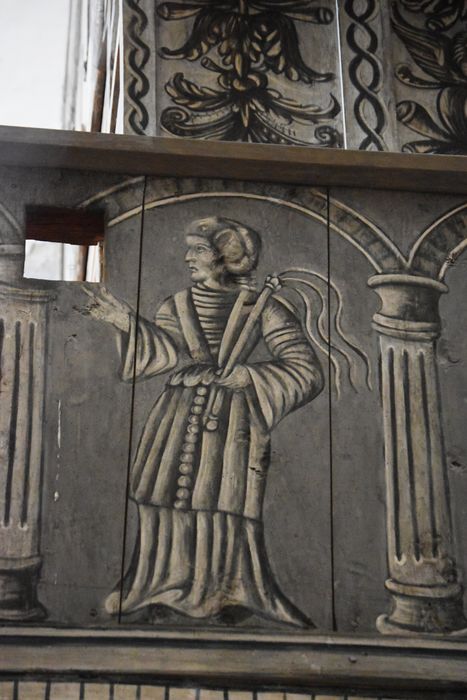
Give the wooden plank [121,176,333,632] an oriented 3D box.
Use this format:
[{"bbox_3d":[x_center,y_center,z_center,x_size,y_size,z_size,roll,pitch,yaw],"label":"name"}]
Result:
[{"bbox_3d":[-0.007,0.080,4.023,0.347,0.880,0.035,3,-31,-6],"label":"wooden plank"}]

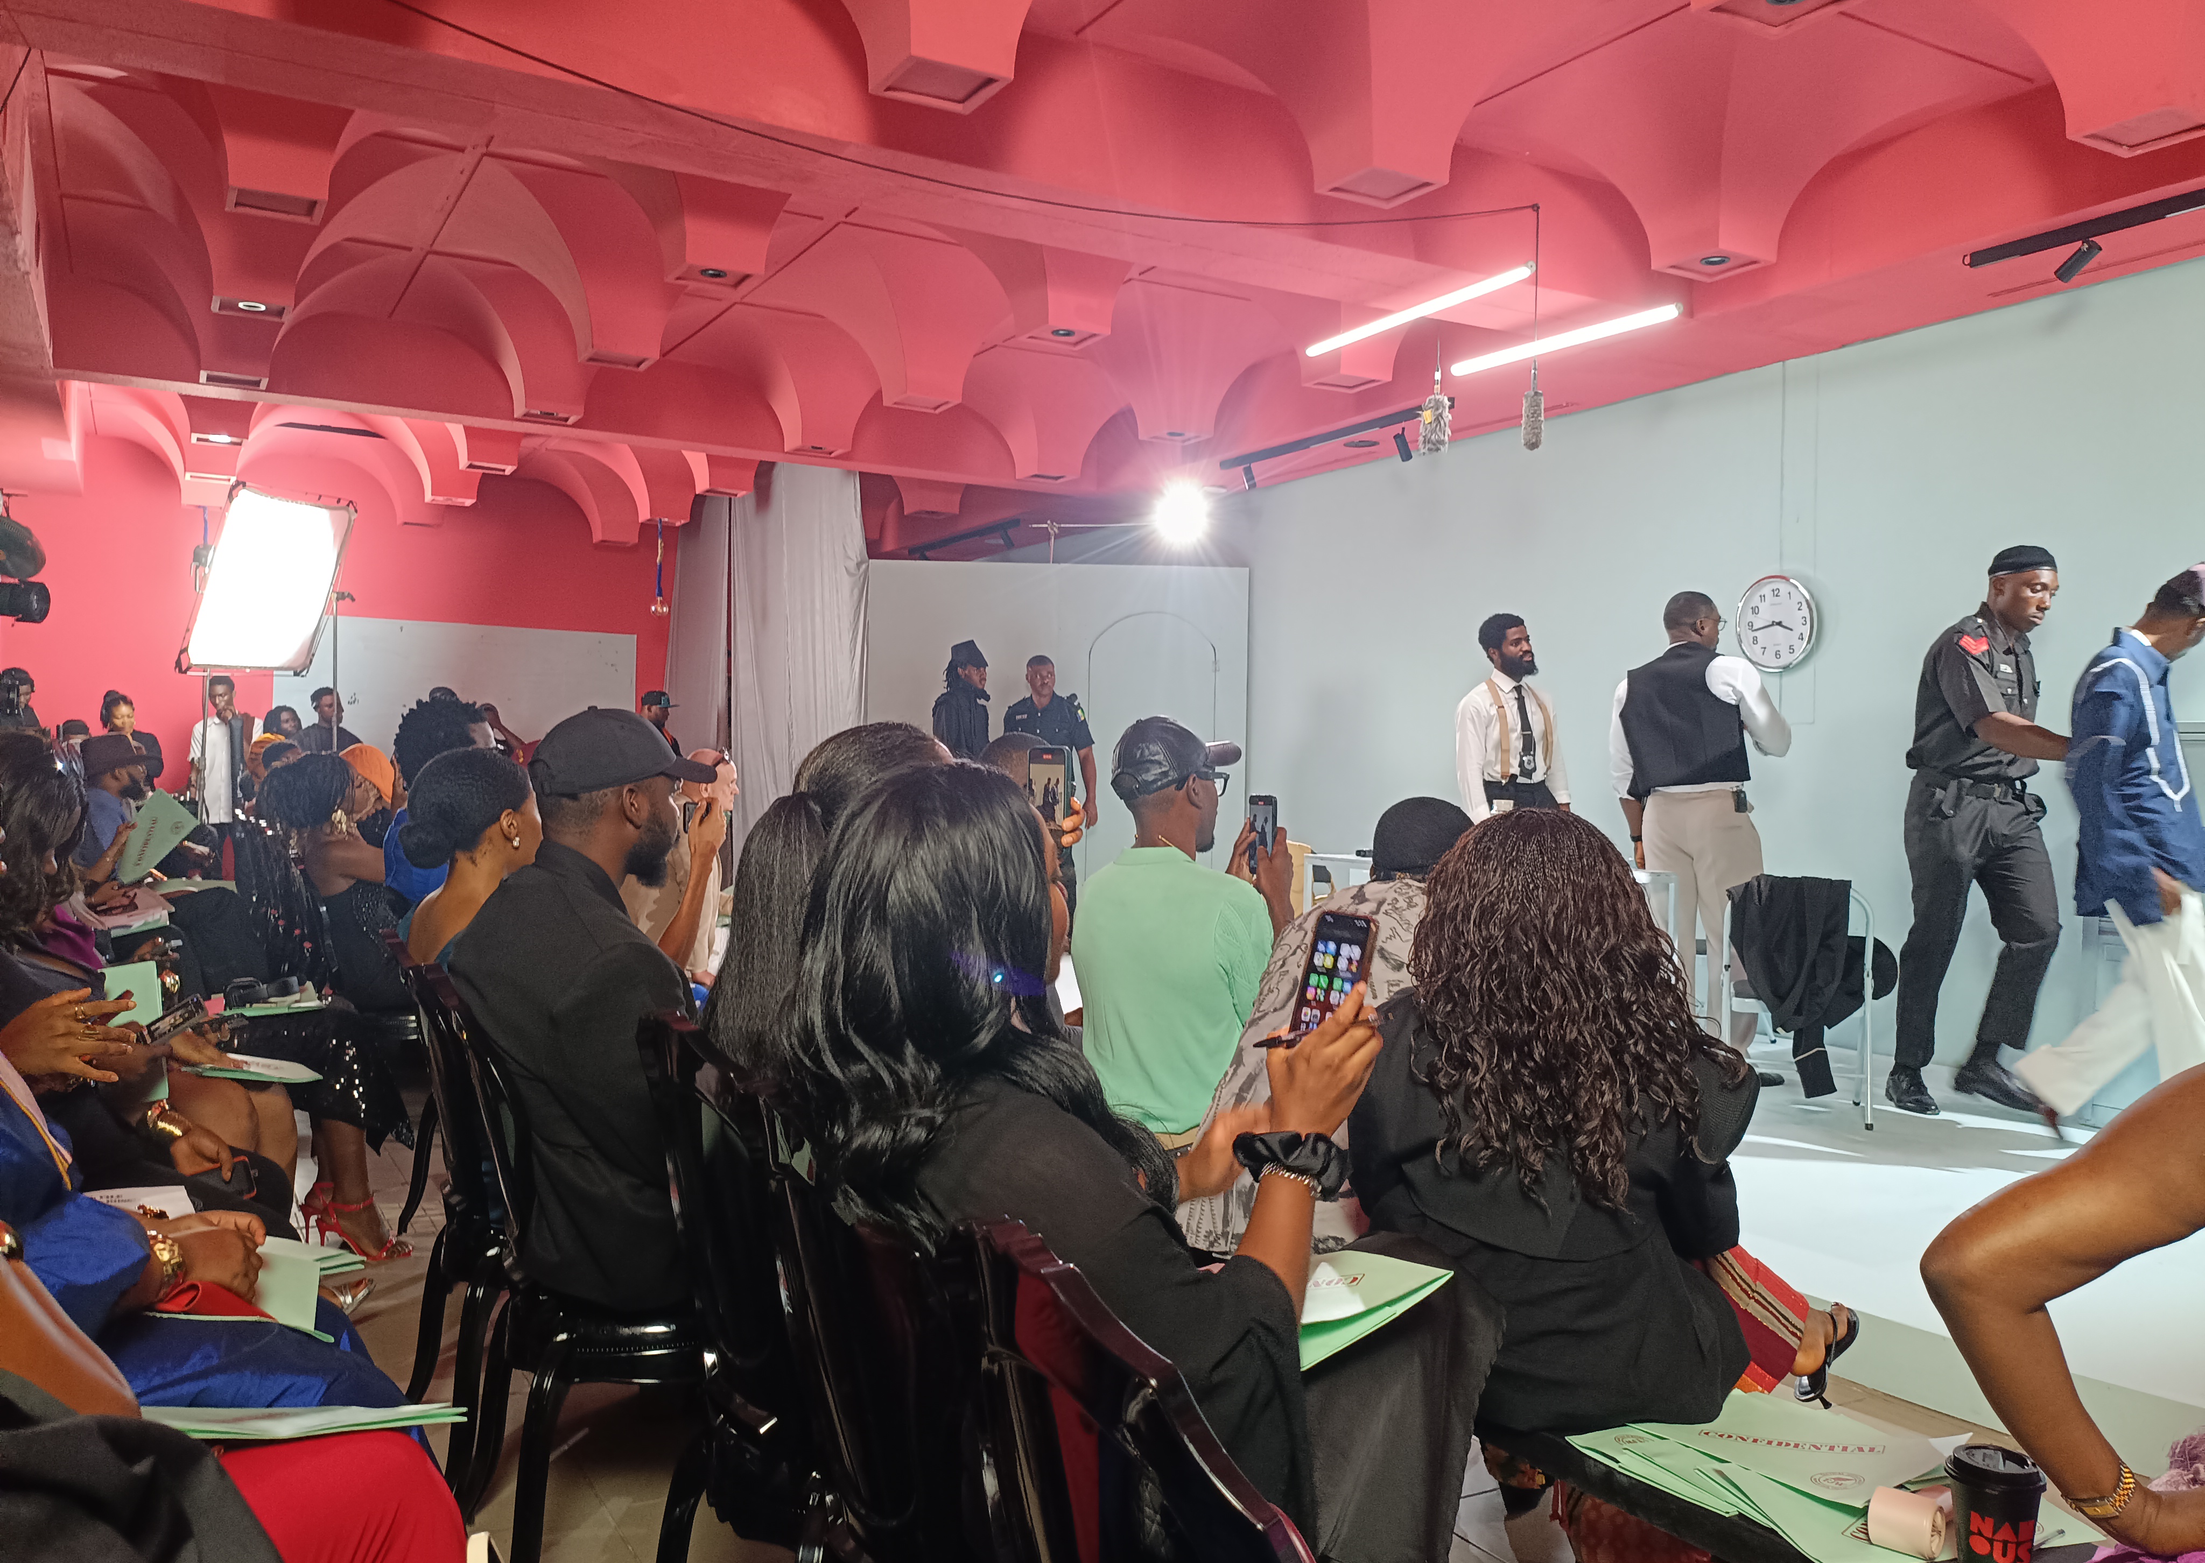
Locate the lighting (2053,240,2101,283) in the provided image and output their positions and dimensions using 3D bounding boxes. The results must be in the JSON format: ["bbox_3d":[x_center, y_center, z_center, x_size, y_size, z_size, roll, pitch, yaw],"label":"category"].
[{"bbox_3d":[3.007,-1.605,5.110,0.055,0.065,0.140,0,-39,-30],"label":"lighting"}]

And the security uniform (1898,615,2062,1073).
[{"bbox_3d":[2.920,0.195,5.520,0.500,1.570,0.400,0,1,-33],"label":"security uniform"}]

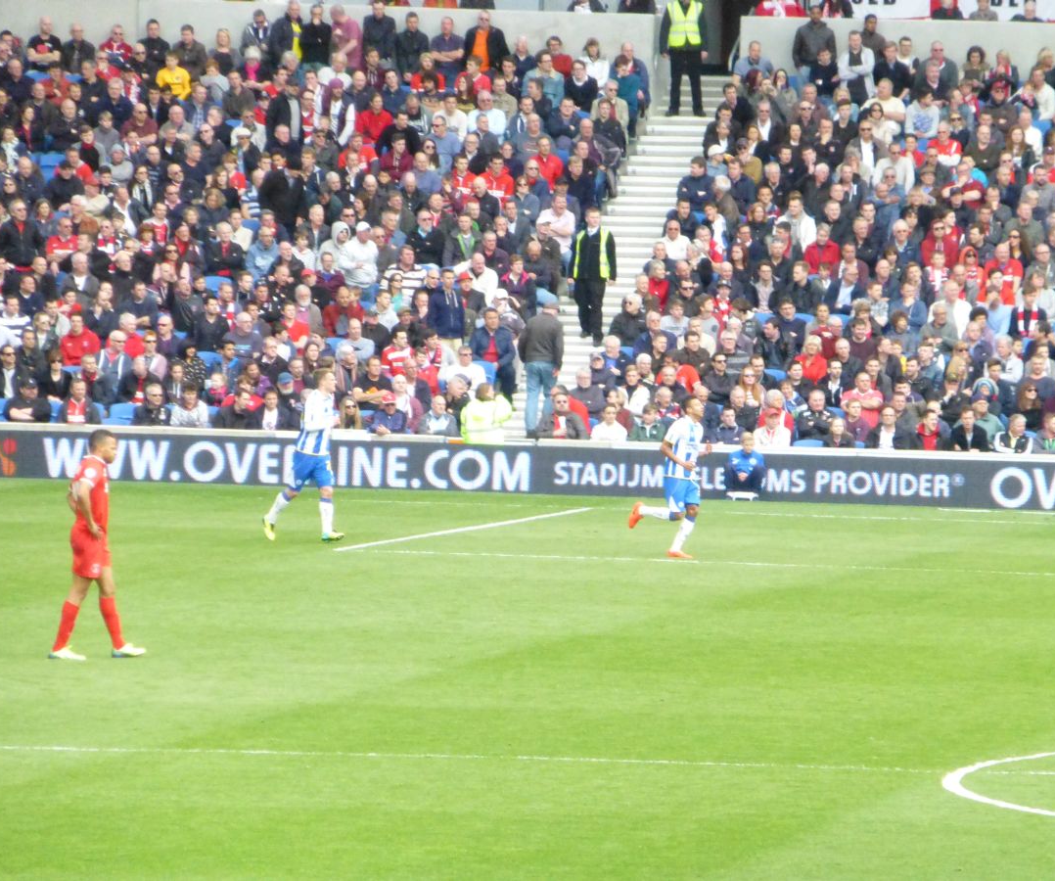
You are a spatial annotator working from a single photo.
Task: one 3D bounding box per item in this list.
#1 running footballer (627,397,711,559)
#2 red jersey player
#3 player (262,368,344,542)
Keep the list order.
[{"bbox_3d":[1.459,0.387,117.200,0.820,1.650,0.520,2,2,22],"label":"running footballer"},{"bbox_3d":[-3.498,0.847,92.600,0.780,1.870,0.560,2,2,13],"label":"red jersey player"},{"bbox_3d":[-2.333,0.158,118.900,0.830,1.800,0.520,2,2,18],"label":"player"}]

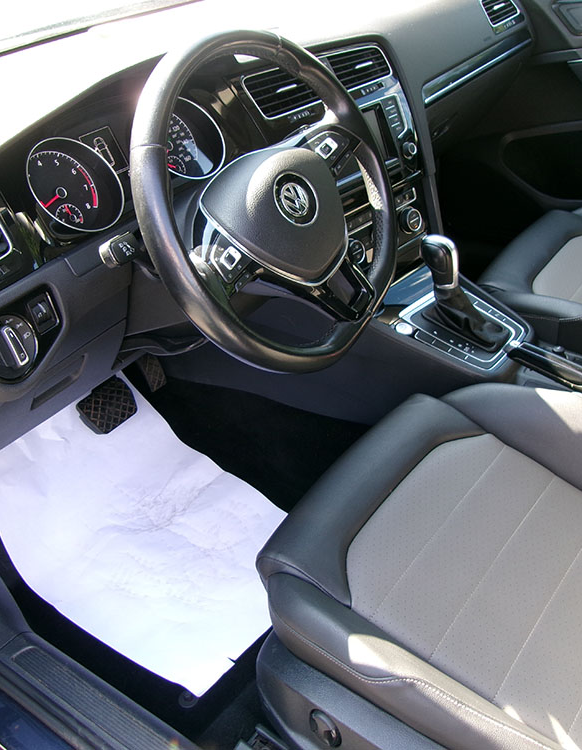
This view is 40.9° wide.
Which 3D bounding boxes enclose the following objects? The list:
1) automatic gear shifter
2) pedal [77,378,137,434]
[{"bbox_3d":[0.263,-0.131,1.180,0.140,0.155,0.062,22,44,30],"label":"automatic gear shifter"},{"bbox_3d":[-0.317,0.053,1.324,0.035,0.072,0.092,-15,20,48],"label":"pedal"}]

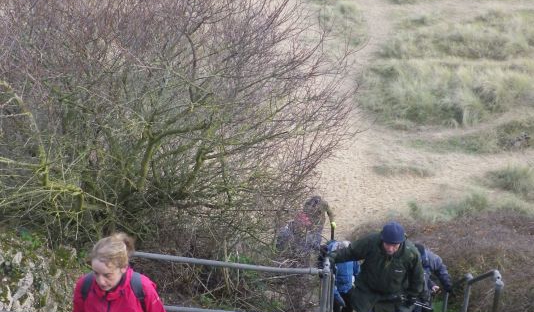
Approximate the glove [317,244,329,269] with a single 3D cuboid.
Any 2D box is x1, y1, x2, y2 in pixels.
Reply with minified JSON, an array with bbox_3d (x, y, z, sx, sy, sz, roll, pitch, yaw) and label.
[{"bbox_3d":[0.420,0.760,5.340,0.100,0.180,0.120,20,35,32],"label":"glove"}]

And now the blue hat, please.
[{"bbox_3d":[0.965,0.577,5.420,0.190,0.165,0.220,6,38,11],"label":"blue hat"}]

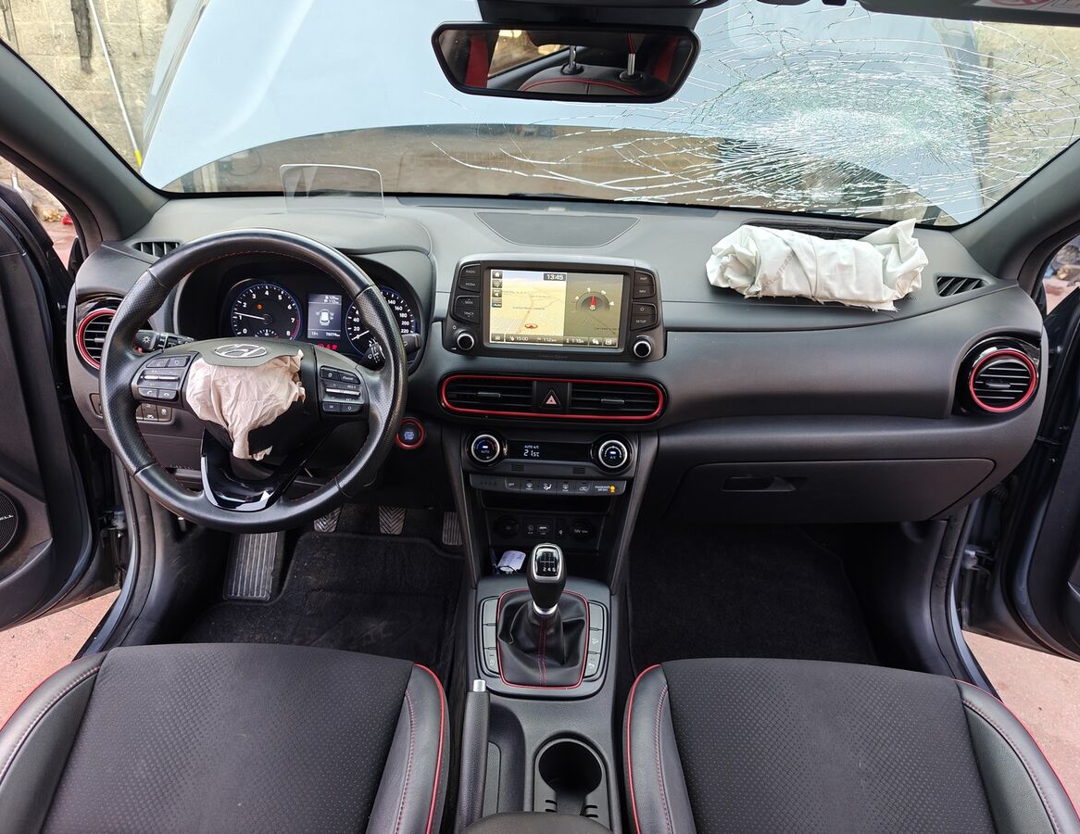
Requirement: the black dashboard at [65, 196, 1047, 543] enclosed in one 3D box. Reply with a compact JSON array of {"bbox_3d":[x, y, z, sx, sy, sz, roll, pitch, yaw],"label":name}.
[{"bbox_3d":[0.020,-0.101,1.230,1.410,0.455,0.470,2,24,0],"label":"black dashboard"}]

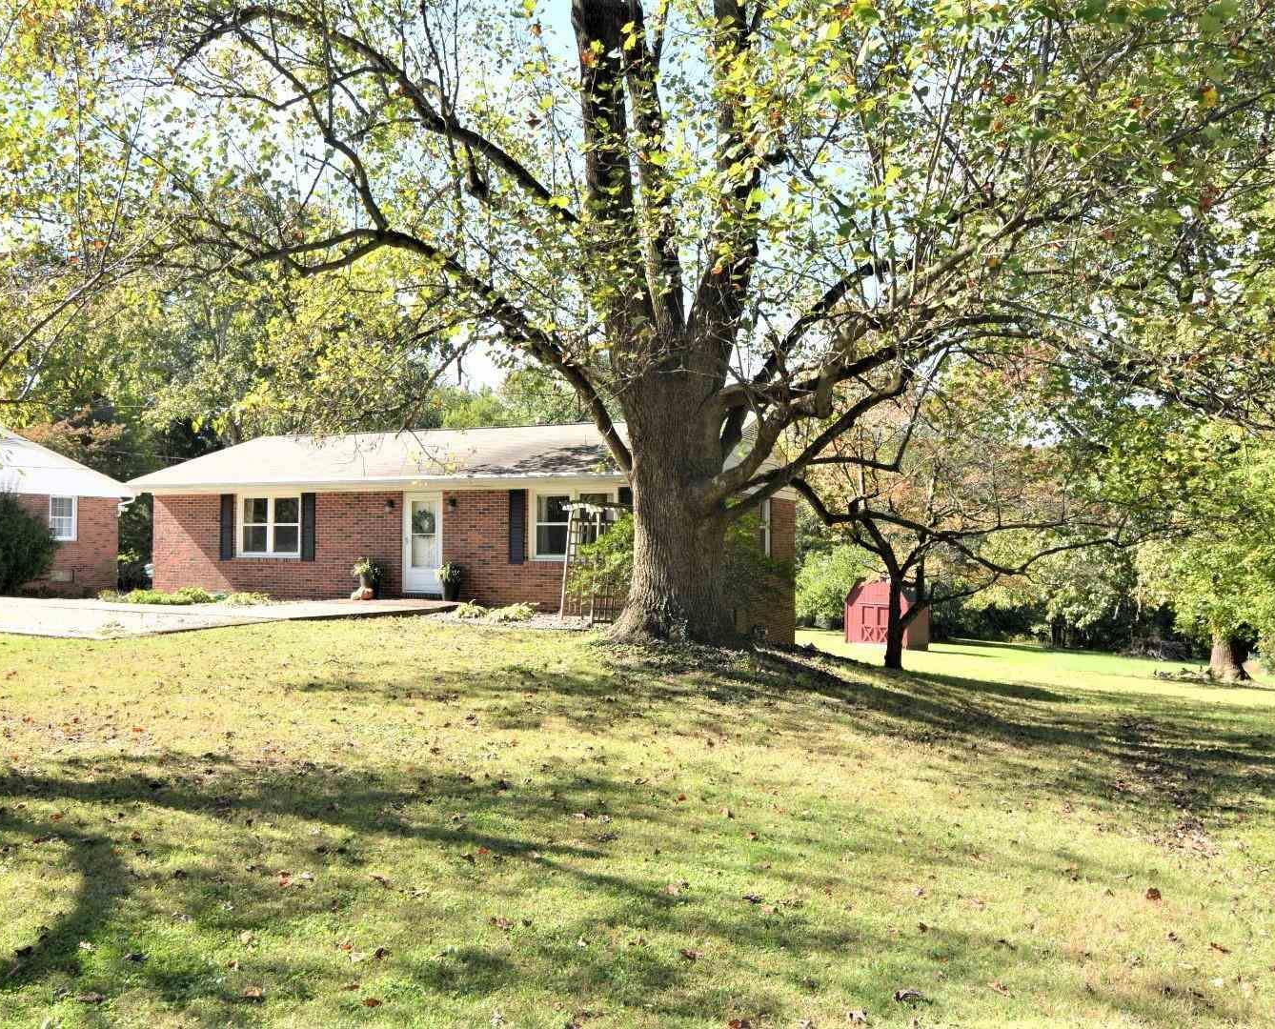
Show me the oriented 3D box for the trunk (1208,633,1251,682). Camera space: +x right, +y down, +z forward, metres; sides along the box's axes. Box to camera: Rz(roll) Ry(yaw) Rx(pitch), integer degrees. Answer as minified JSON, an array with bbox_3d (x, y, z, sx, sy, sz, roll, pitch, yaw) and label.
[{"bbox_3d":[21.300,5.150,37.000,1.450,1.800,1.400,-1,-2,30],"label":"trunk"}]

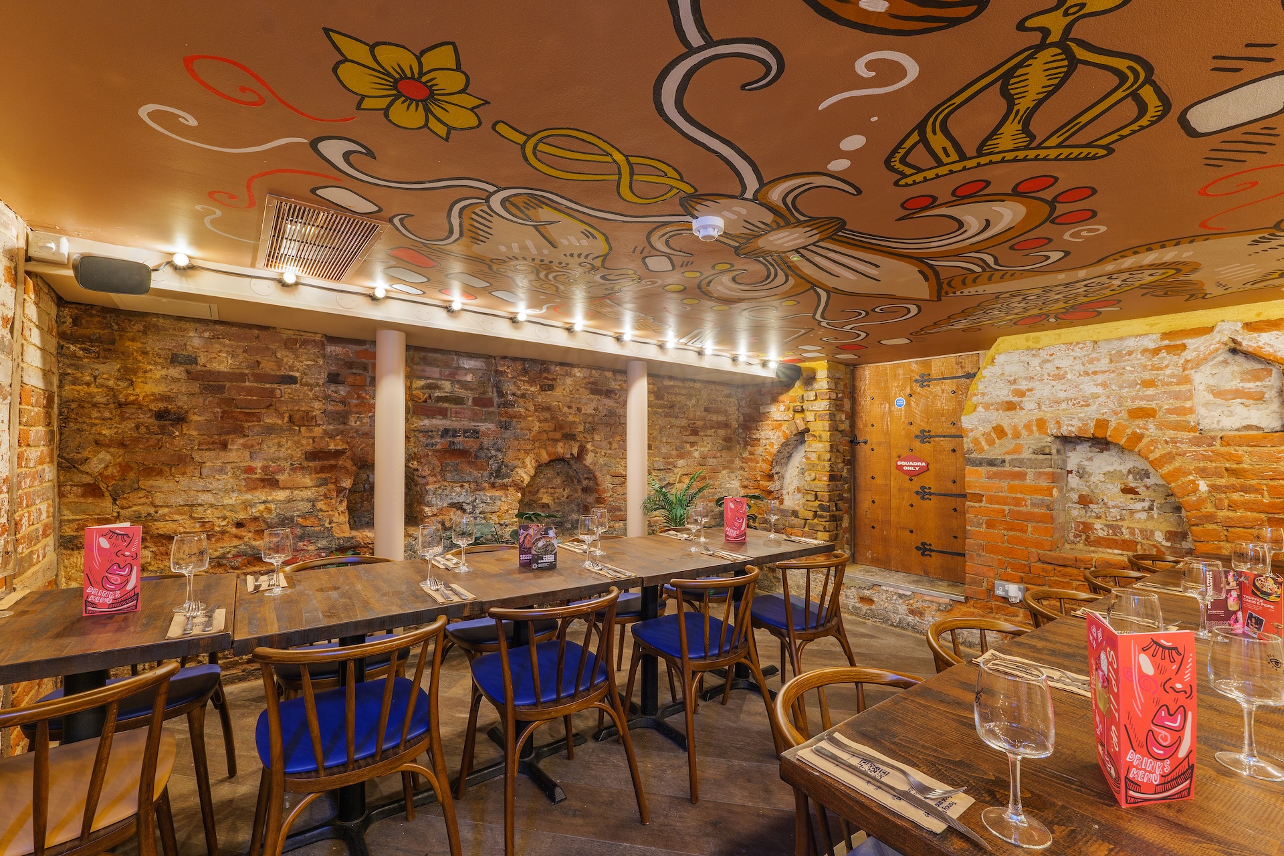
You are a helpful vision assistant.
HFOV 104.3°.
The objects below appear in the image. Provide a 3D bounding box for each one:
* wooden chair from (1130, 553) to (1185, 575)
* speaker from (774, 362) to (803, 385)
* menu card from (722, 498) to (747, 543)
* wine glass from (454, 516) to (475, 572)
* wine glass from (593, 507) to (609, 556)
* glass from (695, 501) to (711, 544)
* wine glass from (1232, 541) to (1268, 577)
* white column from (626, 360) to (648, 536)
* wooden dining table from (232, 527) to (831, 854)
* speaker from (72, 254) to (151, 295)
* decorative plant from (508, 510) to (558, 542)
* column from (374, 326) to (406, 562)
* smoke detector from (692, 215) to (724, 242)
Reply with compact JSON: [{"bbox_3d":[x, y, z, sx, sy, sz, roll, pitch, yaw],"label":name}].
[{"bbox_3d":[2.285,0.913,2.010,0.450,0.760,0.480,2,-2,-36],"label":"wooden chair"},{"bbox_3d":[1.004,-0.376,3.400,0.195,0.135,0.140,0,-3,9],"label":"speaker"},{"bbox_3d":[0.473,0.465,2.520,0.112,0.222,0.065,1,-3,0],"label":"menu card"},{"bbox_3d":[-0.674,0.441,1.900,0.078,0.196,0.078,1,-3,0],"label":"wine glass"},{"bbox_3d":[-0.185,0.462,2.220,0.078,0.196,0.078,1,-3,0],"label":"wine glass"},{"bbox_3d":[0.309,0.479,2.540,0.078,0.196,0.078,1,-3,0],"label":"glass"},{"bbox_3d":[1.927,0.461,1.580,0.078,0.196,0.078,1,-3,0],"label":"wine glass"},{"bbox_3d":[-0.036,0.456,3.439,0.138,1.820,0.138,0,-2,0],"label":"white column"},{"bbox_3d":[-0.173,0.895,2.063,2.320,0.780,0.675,2,-2,-36],"label":"wooden dining table"},{"bbox_3d":[-2.034,-0.594,1.922,0.200,0.135,0.130,2,10,-43],"label":"speaker"},{"bbox_3d":[-0.593,0.552,2.720,0.270,0.240,0.250,1,-3,0],"label":"decorative plant"},{"bbox_3d":[-1.407,0.387,2.759,0.138,1.830,0.138,2,-2,-36],"label":"column"},{"bbox_3d":[0.210,-0.628,1.575,0.100,0.050,0.100,0,-2,0],"label":"smoke detector"}]

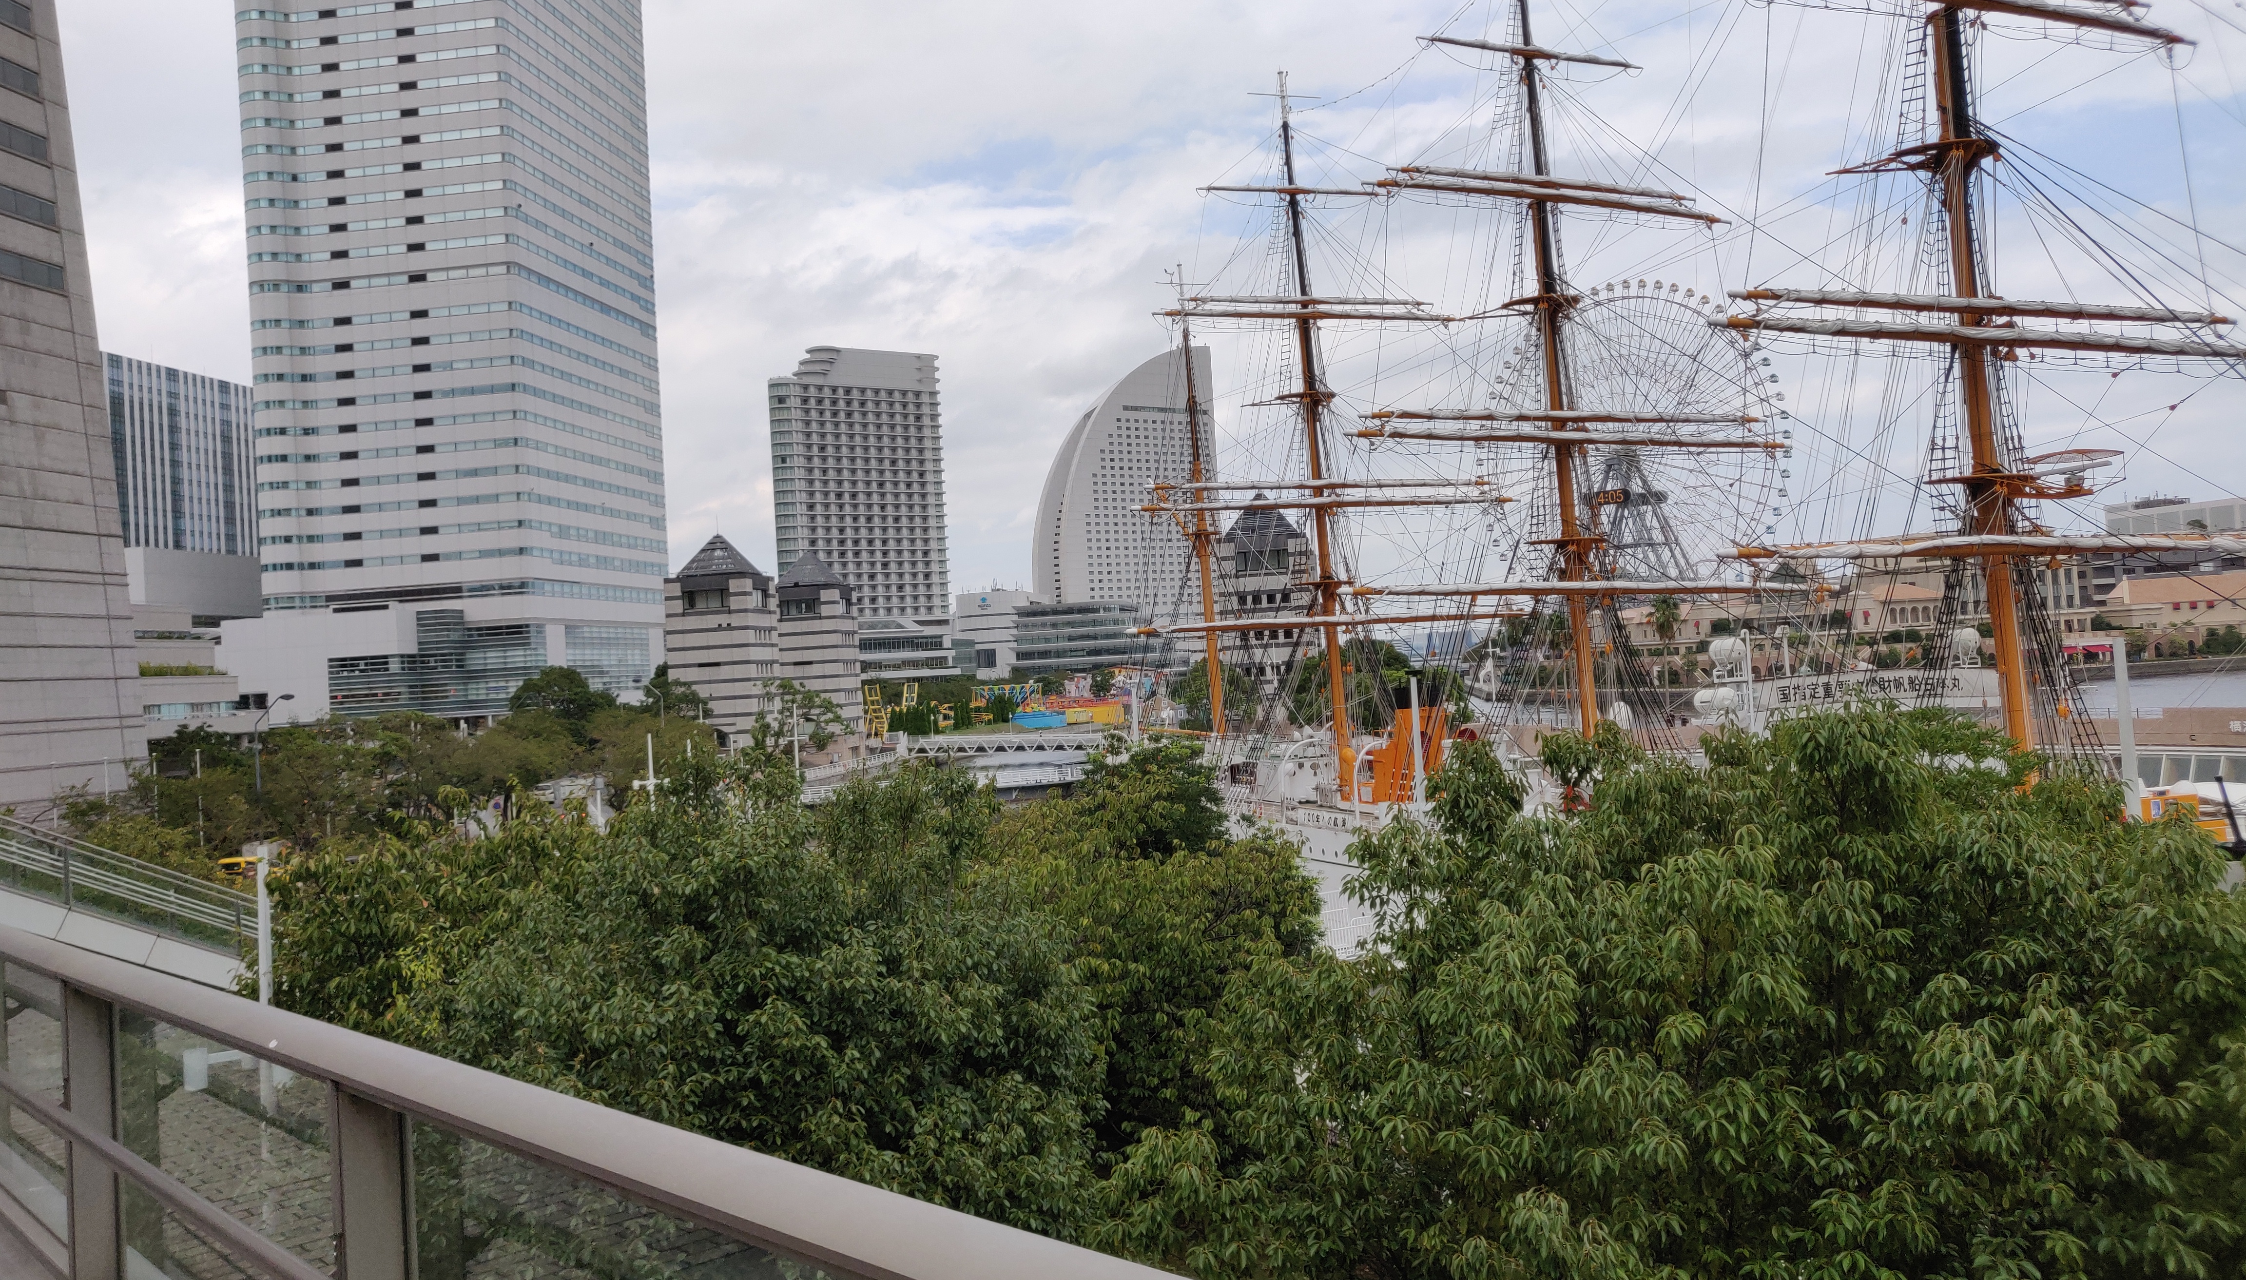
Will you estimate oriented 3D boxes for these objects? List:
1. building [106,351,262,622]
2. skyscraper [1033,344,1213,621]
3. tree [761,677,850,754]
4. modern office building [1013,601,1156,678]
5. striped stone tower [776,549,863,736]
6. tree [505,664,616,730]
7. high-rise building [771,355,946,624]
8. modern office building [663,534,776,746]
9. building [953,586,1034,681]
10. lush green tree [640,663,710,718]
[{"bbox_3d":[-267.630,-23.940,430.780,44.000,91.000,68.000,-3,-1,8],"label":"building"},{"bbox_3d":[0.100,-53.680,663.190,79.000,132.000,23.000,-2,-1,-35],"label":"skyscraper"},{"bbox_3d":[-26.200,7.430,134.920,7.200,8.590,7.200,-3,-1,8],"label":"tree"},{"bbox_3d":[-10.260,1.430,588.910,51.910,30.500,34.000,-3,-1,8],"label":"modern office building"},{"bbox_3d":[-50.000,0.540,266.600,12.000,29.400,11.500,-3,-1,8],"label":"striped stone tower"},{"bbox_3d":[-65.470,8.760,189.940,12.500,11.980,12.500,-3,-1,8],"label":"tree"},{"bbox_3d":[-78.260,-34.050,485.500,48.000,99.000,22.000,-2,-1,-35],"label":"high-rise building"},{"bbox_3d":[-56.190,0.210,228.610,12.000,29.400,11.500,-3,-1,8],"label":"modern office building"},{"bbox_3d":[-43.060,1.030,595.950,28.890,36.000,32.000,-3,-1,8],"label":"building"},{"bbox_3d":[-52.220,8.300,189.930,8.200,11.490,8.200,-3,-1,8],"label":"lush green tree"}]

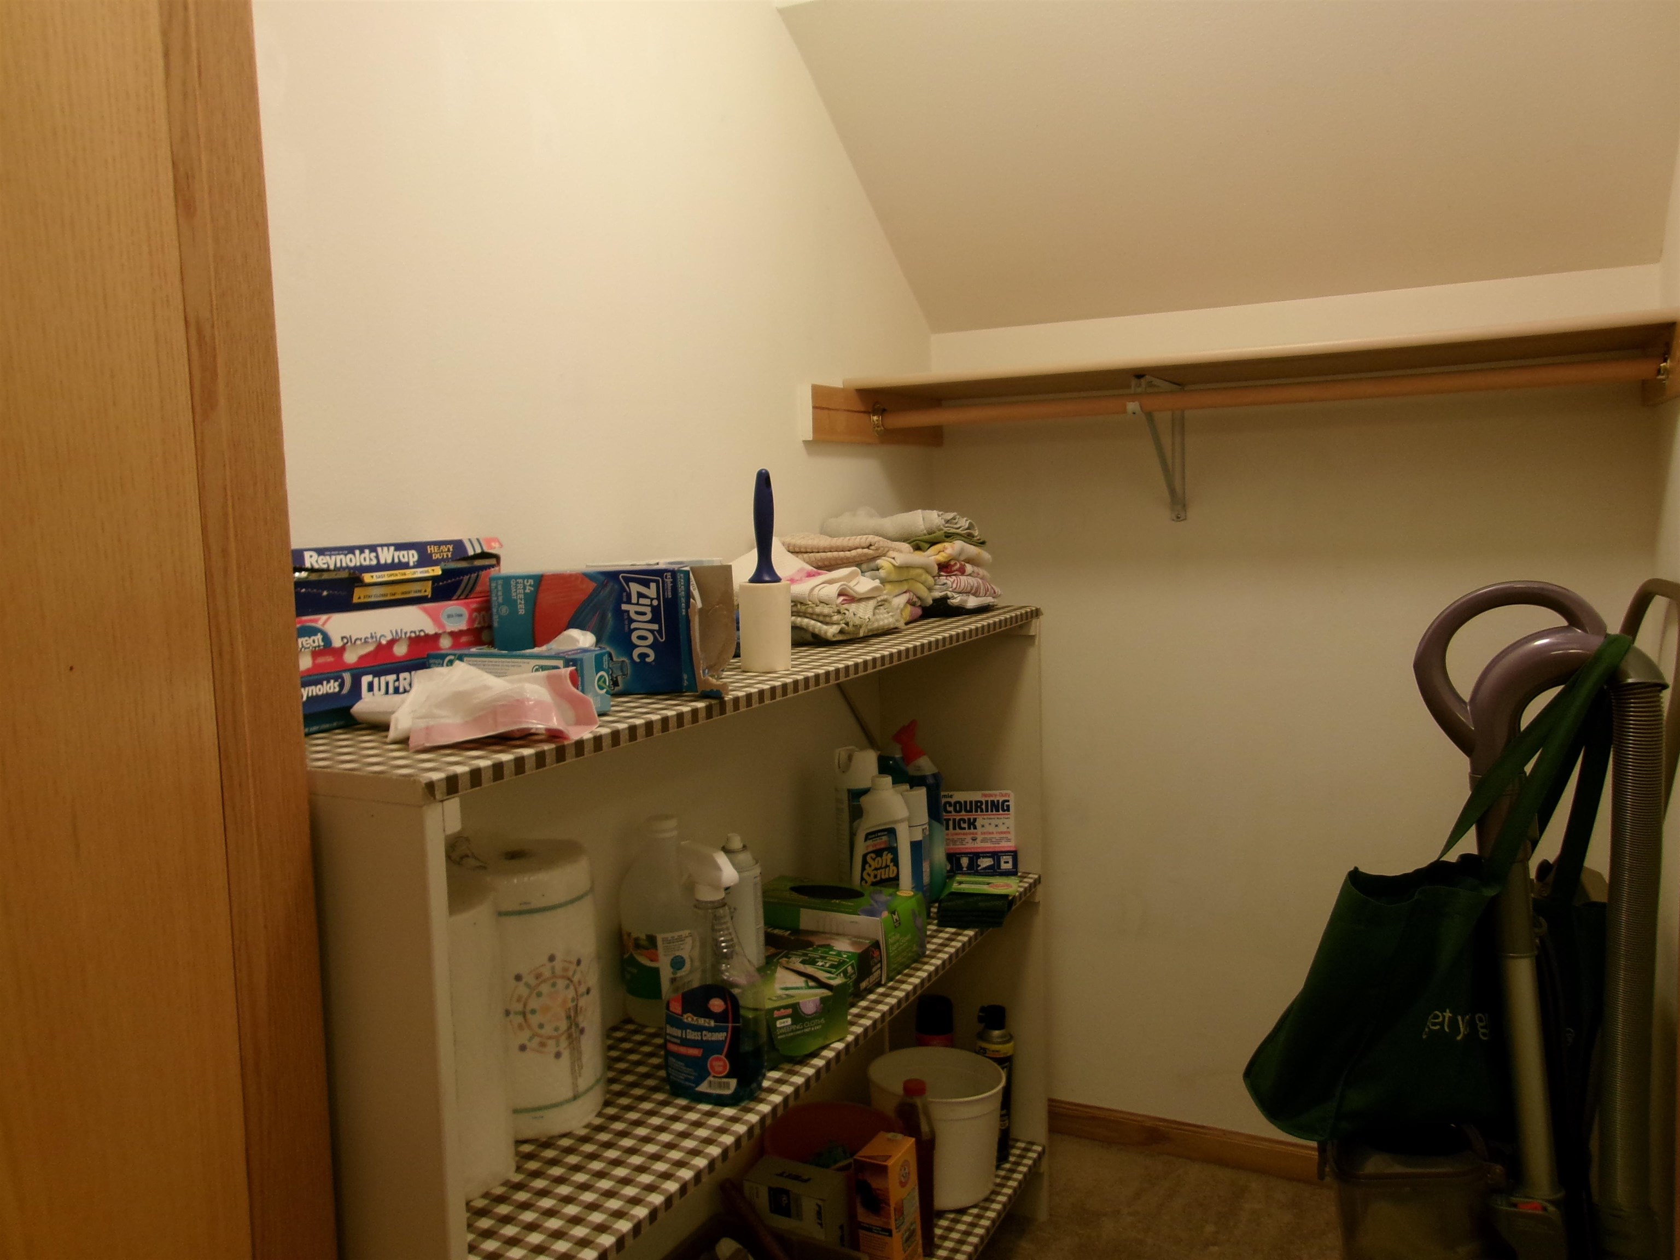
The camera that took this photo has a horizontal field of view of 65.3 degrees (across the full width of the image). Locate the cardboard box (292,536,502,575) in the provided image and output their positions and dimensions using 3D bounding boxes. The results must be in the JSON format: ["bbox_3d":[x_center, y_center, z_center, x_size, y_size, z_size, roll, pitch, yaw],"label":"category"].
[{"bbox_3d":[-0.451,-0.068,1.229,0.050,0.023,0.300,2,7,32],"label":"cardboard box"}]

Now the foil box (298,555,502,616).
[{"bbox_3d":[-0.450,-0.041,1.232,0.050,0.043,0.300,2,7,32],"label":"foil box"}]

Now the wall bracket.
[{"bbox_3d":[0.540,-0.301,2.215,0.027,0.245,0.325,1,6,27],"label":"wall bracket"}]

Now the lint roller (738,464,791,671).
[{"bbox_3d":[-0.087,-0.069,1.508,0.059,0.230,0.059,-2,6,-3],"label":"lint roller"}]

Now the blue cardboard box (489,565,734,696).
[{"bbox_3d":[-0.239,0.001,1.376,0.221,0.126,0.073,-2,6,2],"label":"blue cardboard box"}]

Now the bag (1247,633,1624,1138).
[{"bbox_3d":[0.684,0.289,1.520,0.410,0.550,0.240,-1,6,7],"label":"bag"}]

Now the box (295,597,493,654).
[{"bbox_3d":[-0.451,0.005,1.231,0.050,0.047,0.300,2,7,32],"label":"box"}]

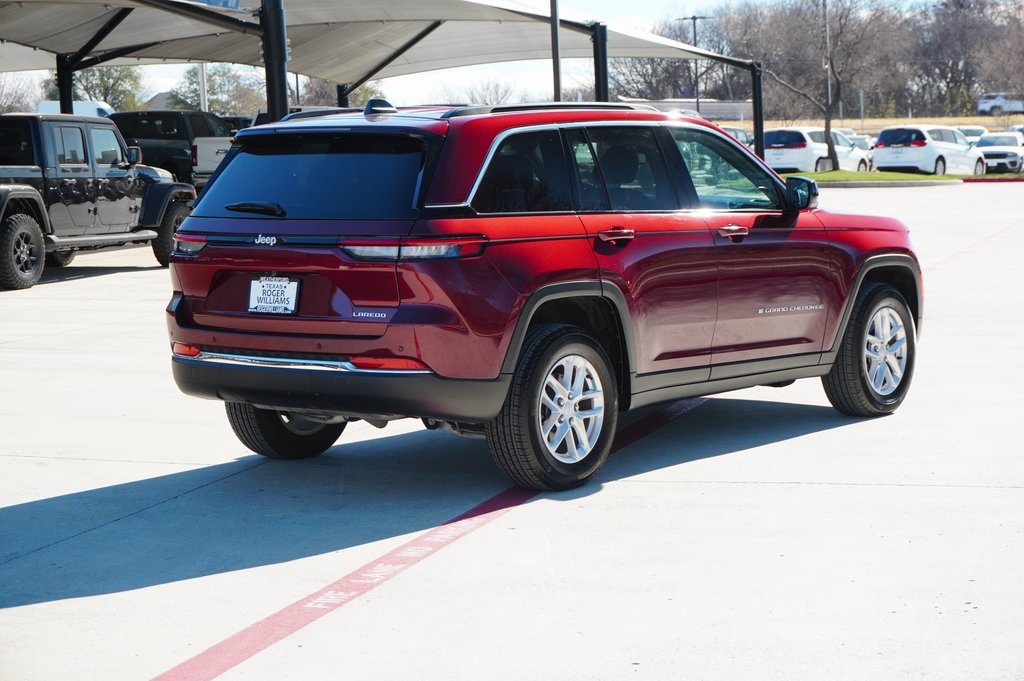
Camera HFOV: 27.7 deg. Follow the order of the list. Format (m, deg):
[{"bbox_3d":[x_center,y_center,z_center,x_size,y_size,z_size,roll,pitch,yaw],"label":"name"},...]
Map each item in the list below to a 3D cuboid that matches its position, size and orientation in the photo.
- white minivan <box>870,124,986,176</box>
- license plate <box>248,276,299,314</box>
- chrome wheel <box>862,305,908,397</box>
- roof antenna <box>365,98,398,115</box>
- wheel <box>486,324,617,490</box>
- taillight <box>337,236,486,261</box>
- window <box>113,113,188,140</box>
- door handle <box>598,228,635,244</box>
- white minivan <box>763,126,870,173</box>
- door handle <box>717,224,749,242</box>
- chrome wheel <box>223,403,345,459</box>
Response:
[{"bbox_3d":[14.109,-6.380,69.580,2.020,1.760,5.170,3,7,37],"label":"white minivan"},{"bbox_3d":[-1.083,-0.205,9.401,0.304,0.160,0.025,3,-1,38],"label":"license plate"},{"bbox_3d":[2.067,0.058,11.897,0.200,0.500,0.500,4,7,39],"label":"chrome wheel"},{"bbox_3d":[-0.609,-1.108,9.841,0.070,0.070,0.210,4,7,39],"label":"roof antenna"},{"bbox_3d":[0.188,0.300,9.617,0.265,0.765,0.770,4,7,39],"label":"wheel"},{"bbox_3d":[-0.429,-0.408,9.116,0.530,0.105,0.400,3,7,38],"label":"taillight"},{"bbox_3d":[-6.465,-3.808,37.000,1.500,0.460,0.100,1,-3,19],"label":"window"},{"bbox_3d":[0.493,-0.493,9.748,0.060,0.052,0.260,4,7,39],"label":"door handle"},{"bbox_3d":[10.123,-6.211,69.200,2.020,1.777,5.180,2,6,35],"label":"white minivan"},{"bbox_3d":[1.120,-0.548,10.526,0.060,0.052,0.260,4,7,39],"label":"door handle"},{"bbox_3d":[-1.145,0.229,10.746,0.265,0.775,0.775,3,7,38],"label":"chrome wheel"}]

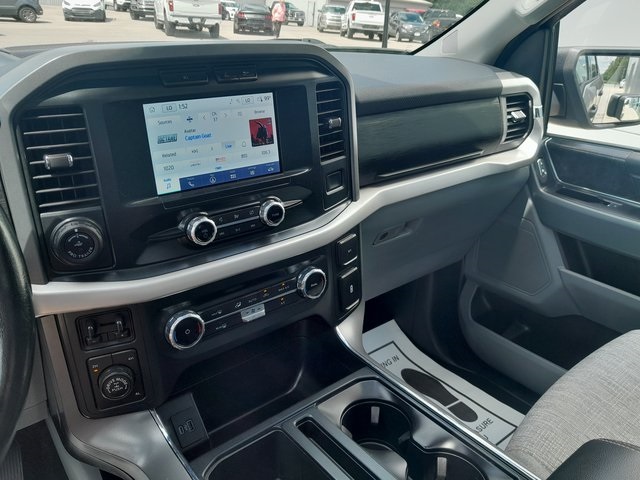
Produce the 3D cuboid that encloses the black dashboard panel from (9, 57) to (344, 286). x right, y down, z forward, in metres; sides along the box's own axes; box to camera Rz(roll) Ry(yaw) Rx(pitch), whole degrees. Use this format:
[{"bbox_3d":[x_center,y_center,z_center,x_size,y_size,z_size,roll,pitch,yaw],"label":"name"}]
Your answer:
[{"bbox_3d":[-0.122,-0.103,0.628,0.435,0.240,0.070,-16,21,-35],"label":"black dashboard panel"}]

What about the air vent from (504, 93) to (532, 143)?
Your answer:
[{"bbox_3d":[0.409,-0.254,1.044,0.087,0.090,0.030,-18,21,-35],"label":"air vent"}]

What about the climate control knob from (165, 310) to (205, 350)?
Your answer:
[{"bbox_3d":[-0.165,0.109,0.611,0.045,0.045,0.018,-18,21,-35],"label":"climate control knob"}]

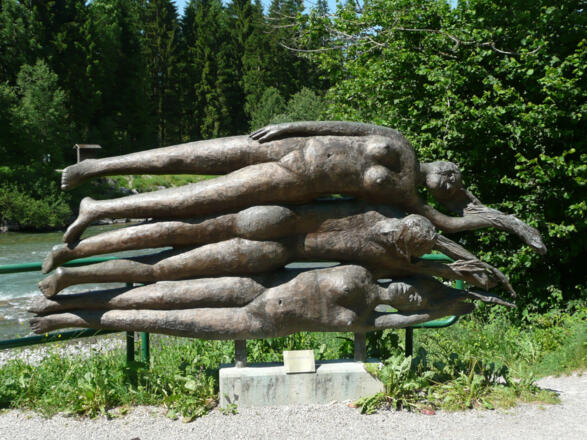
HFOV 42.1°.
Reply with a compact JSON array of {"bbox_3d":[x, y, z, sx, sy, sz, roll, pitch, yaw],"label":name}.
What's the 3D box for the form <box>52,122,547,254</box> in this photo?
[{"bbox_3d":[0.154,-0.240,5.907,3.760,0.970,0.550,0,2,-10],"label":"form"}]

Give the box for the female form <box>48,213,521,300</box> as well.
[{"bbox_3d":[-0.047,0.242,5.872,3.640,0.630,0.500,0,2,-10],"label":"female form"}]

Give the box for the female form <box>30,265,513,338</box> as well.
[{"bbox_3d":[-0.083,0.607,5.865,3.680,0.460,0.500,0,2,-10],"label":"female form"}]

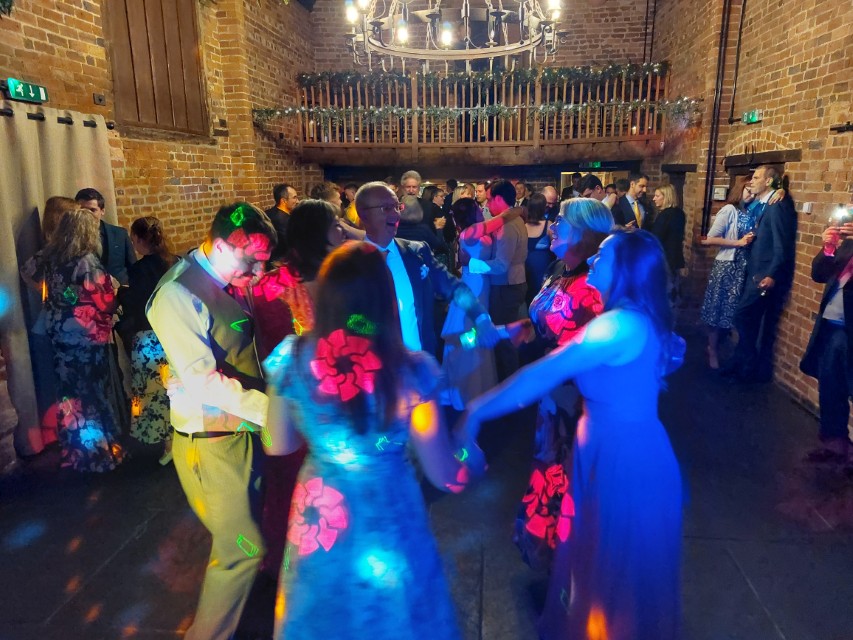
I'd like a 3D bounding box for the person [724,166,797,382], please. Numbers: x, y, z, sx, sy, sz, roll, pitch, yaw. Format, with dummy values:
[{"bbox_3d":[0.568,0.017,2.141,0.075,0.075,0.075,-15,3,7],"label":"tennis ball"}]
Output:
[{"bbox_3d":[2.770,-0.378,5.027,0.500,1.810,0.500,-1,13,-6],"label":"person"}]

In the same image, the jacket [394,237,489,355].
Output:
[{"bbox_3d":[-0.029,0.003,2.877,0.580,0.780,0.450,-7,15,-29],"label":"jacket"}]

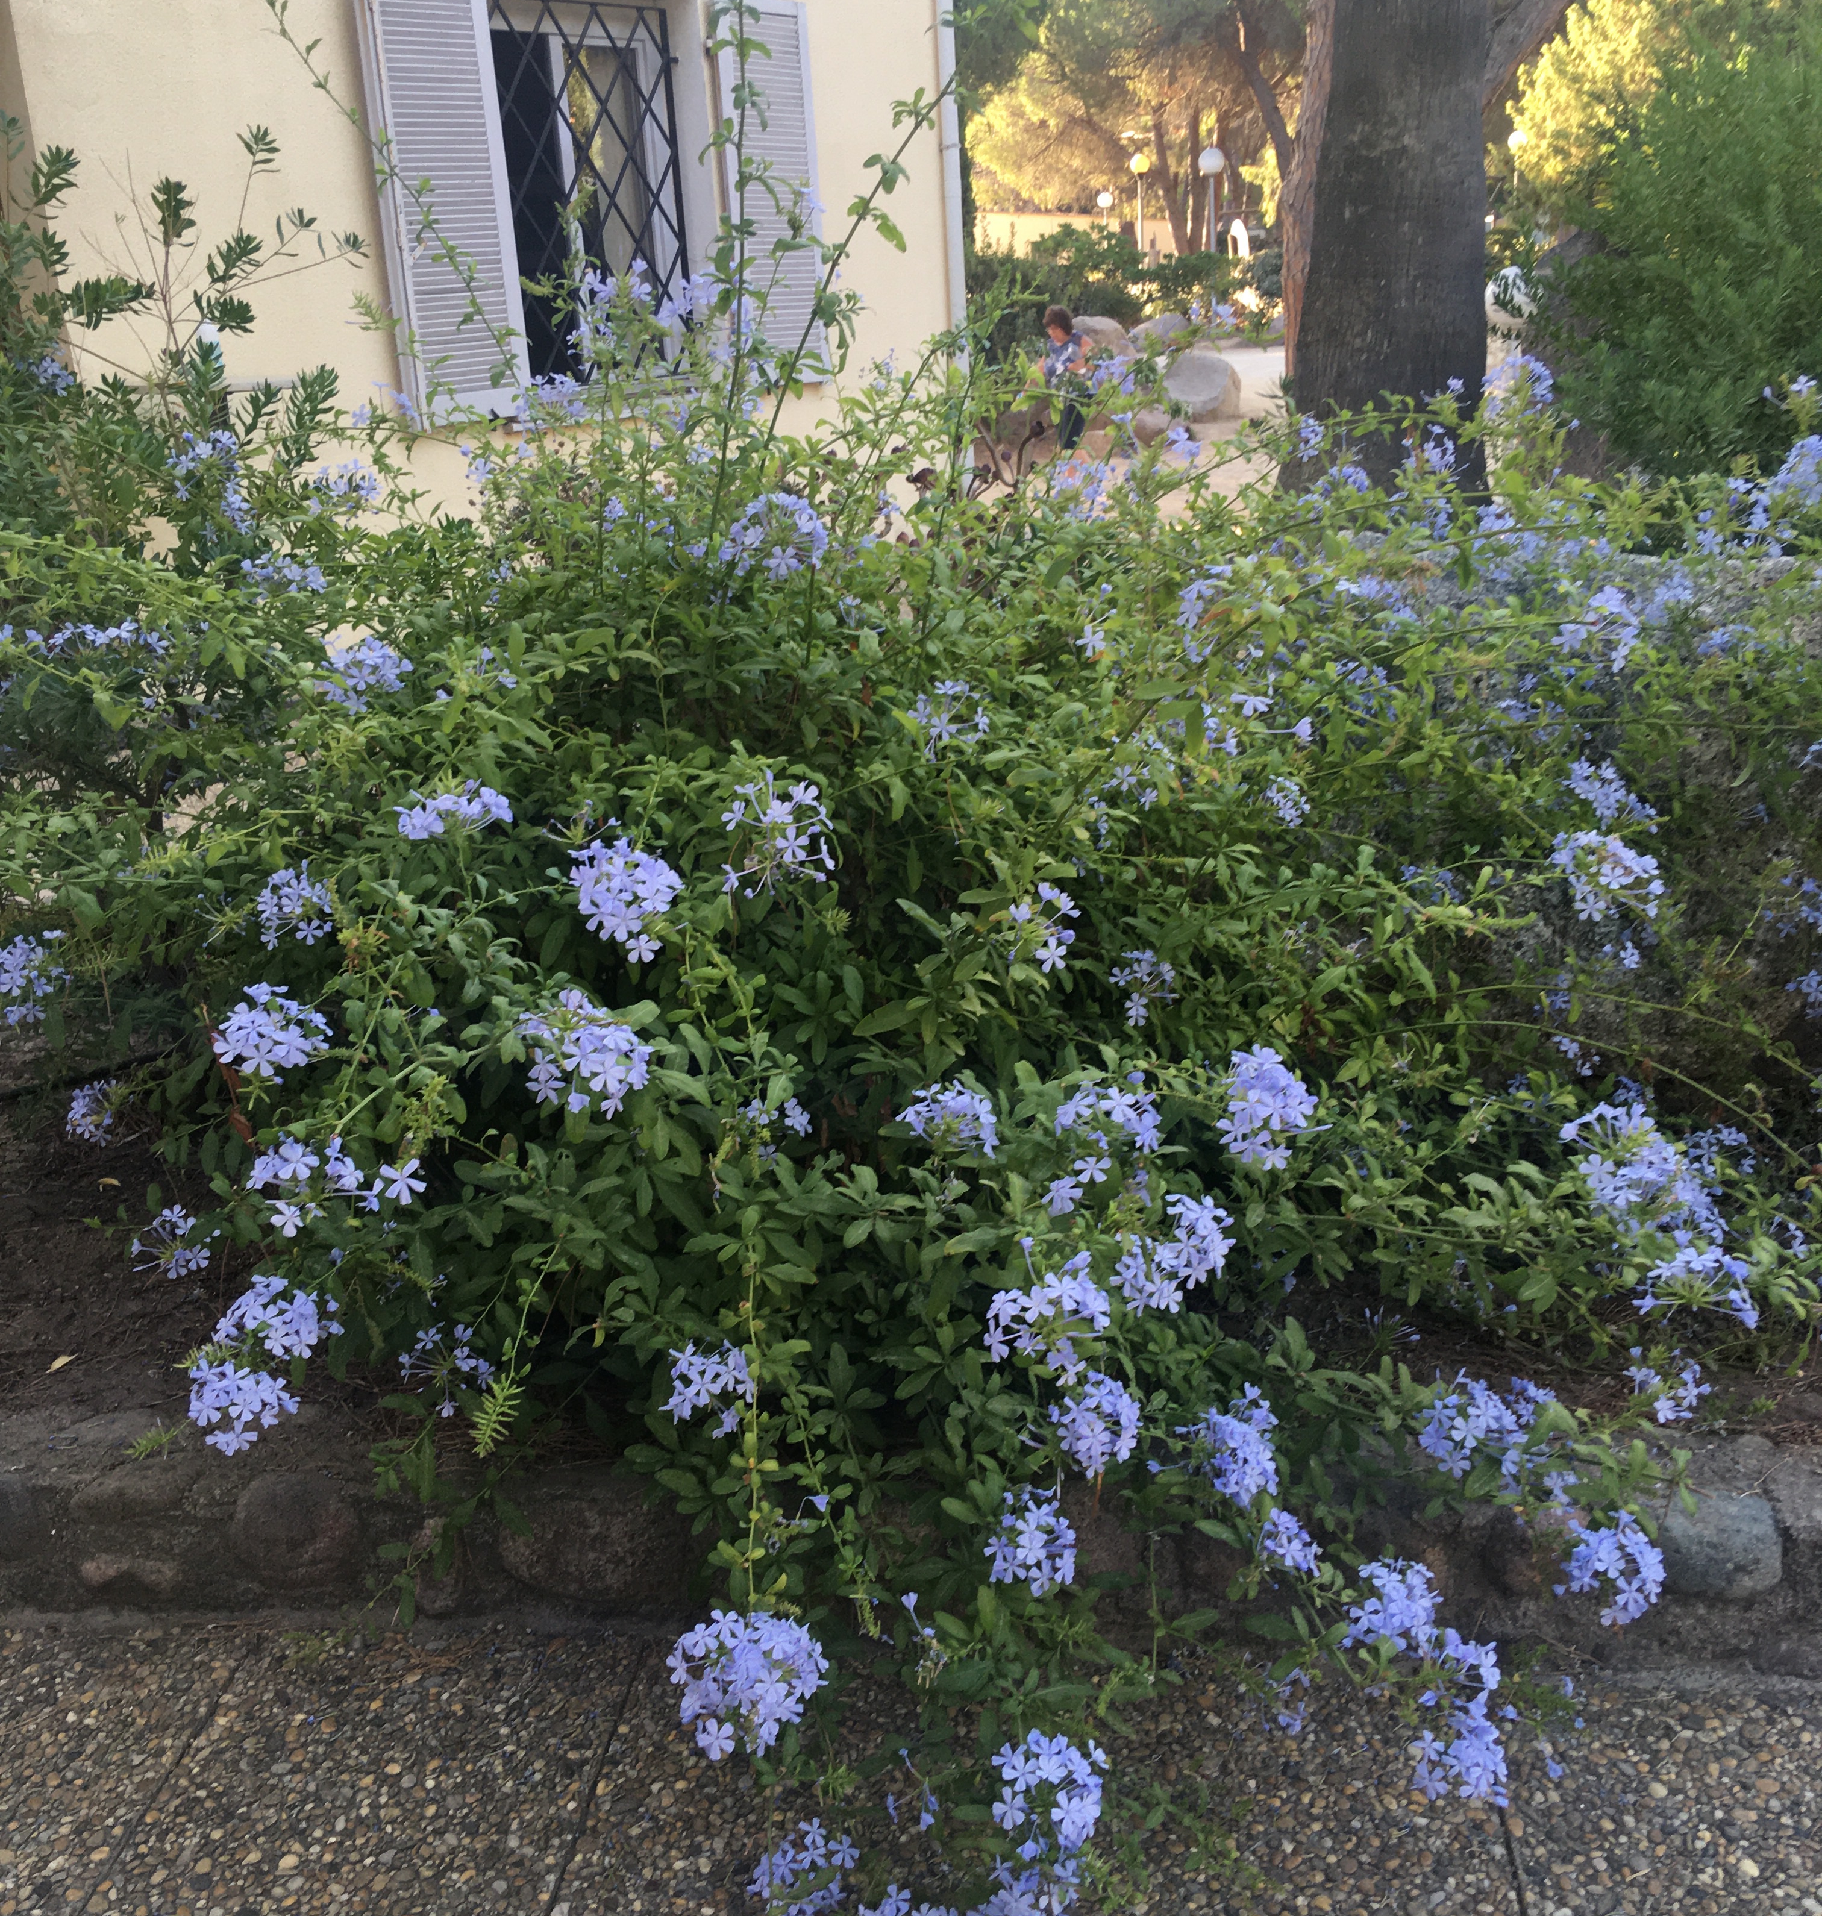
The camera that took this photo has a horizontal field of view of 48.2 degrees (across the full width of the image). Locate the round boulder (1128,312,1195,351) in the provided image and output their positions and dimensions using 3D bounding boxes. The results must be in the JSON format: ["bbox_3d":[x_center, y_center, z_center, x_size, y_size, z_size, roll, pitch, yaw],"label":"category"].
[{"bbox_3d":[3.835,-9.573,31.152,0.960,0.620,0.800,-3,19,0],"label":"round boulder"}]

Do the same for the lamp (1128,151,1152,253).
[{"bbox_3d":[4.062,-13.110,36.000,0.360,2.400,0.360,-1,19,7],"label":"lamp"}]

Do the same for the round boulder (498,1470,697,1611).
[{"bbox_3d":[-0.386,0.705,2.632,0.250,0.170,0.190,-1,19,7],"label":"round boulder"}]

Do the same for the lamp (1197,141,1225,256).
[{"bbox_3d":[4.697,-11.052,31.721,0.430,3.079,0.430,-3,19,0],"label":"lamp"}]

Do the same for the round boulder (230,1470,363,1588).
[{"bbox_3d":[-0.779,0.716,2.654,0.170,0.150,0.140,-1,19,7],"label":"round boulder"}]

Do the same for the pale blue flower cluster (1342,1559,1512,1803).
[{"bbox_3d":[0.468,0.657,1.850,0.155,0.223,0.130,-3,20,0],"label":"pale blue flower cluster"}]

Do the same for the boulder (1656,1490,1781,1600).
[{"bbox_3d":[0.822,0.598,2.071,0.127,0.115,0.115,0,19,7],"label":"boulder"}]

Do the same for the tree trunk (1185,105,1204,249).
[{"bbox_3d":[5.298,-14.370,38.000,0.300,3.119,0.300,0,19,7],"label":"tree trunk"}]

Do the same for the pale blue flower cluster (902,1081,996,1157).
[{"bbox_3d":[0.039,0.158,2.020,0.098,0.077,0.086,0,19,7],"label":"pale blue flower cluster"}]

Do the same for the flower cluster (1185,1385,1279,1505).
[{"bbox_3d":[0.310,0.471,1.970,0.088,0.111,0.085,0,19,9],"label":"flower cluster"}]

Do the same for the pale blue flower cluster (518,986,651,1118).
[{"bbox_3d":[-0.276,0.082,1.720,0.112,0.104,0.100,-7,19,-9],"label":"pale blue flower cluster"}]

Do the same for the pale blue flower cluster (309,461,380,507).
[{"bbox_3d":[-0.696,-0.581,2.500,0.089,0.058,0.078,0,19,7],"label":"pale blue flower cluster"}]

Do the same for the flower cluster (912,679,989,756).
[{"bbox_3d":[0.042,-0.260,2.200,0.080,0.077,0.075,-3,19,1],"label":"flower cluster"}]

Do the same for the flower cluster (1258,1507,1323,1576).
[{"bbox_3d":[0.369,0.566,1.980,0.061,0.067,0.060,0,19,7],"label":"flower cluster"}]

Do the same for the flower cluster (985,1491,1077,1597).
[{"bbox_3d":[0.116,0.564,1.960,0.086,0.096,0.080,-2,19,3],"label":"flower cluster"}]

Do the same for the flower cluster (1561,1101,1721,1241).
[{"bbox_3d":[0.667,0.194,1.860,0.146,0.127,0.115,-3,20,0],"label":"flower cluster"}]

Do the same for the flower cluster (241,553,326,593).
[{"bbox_3d":[-0.786,-0.483,2.550,0.109,0.060,0.085,-3,19,0],"label":"flower cluster"}]

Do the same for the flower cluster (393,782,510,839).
[{"bbox_3d":[-0.417,-0.135,1.850,0.105,0.055,0.085,-8,19,-12],"label":"flower cluster"}]

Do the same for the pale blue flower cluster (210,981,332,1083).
[{"bbox_3d":[-0.556,0.064,1.770,0.102,0.079,0.085,-10,20,-18],"label":"pale blue flower cluster"}]

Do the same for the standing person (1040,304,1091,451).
[{"bbox_3d":[1.048,-3.714,13.865,0.460,1.400,0.360,7,22,28],"label":"standing person"}]

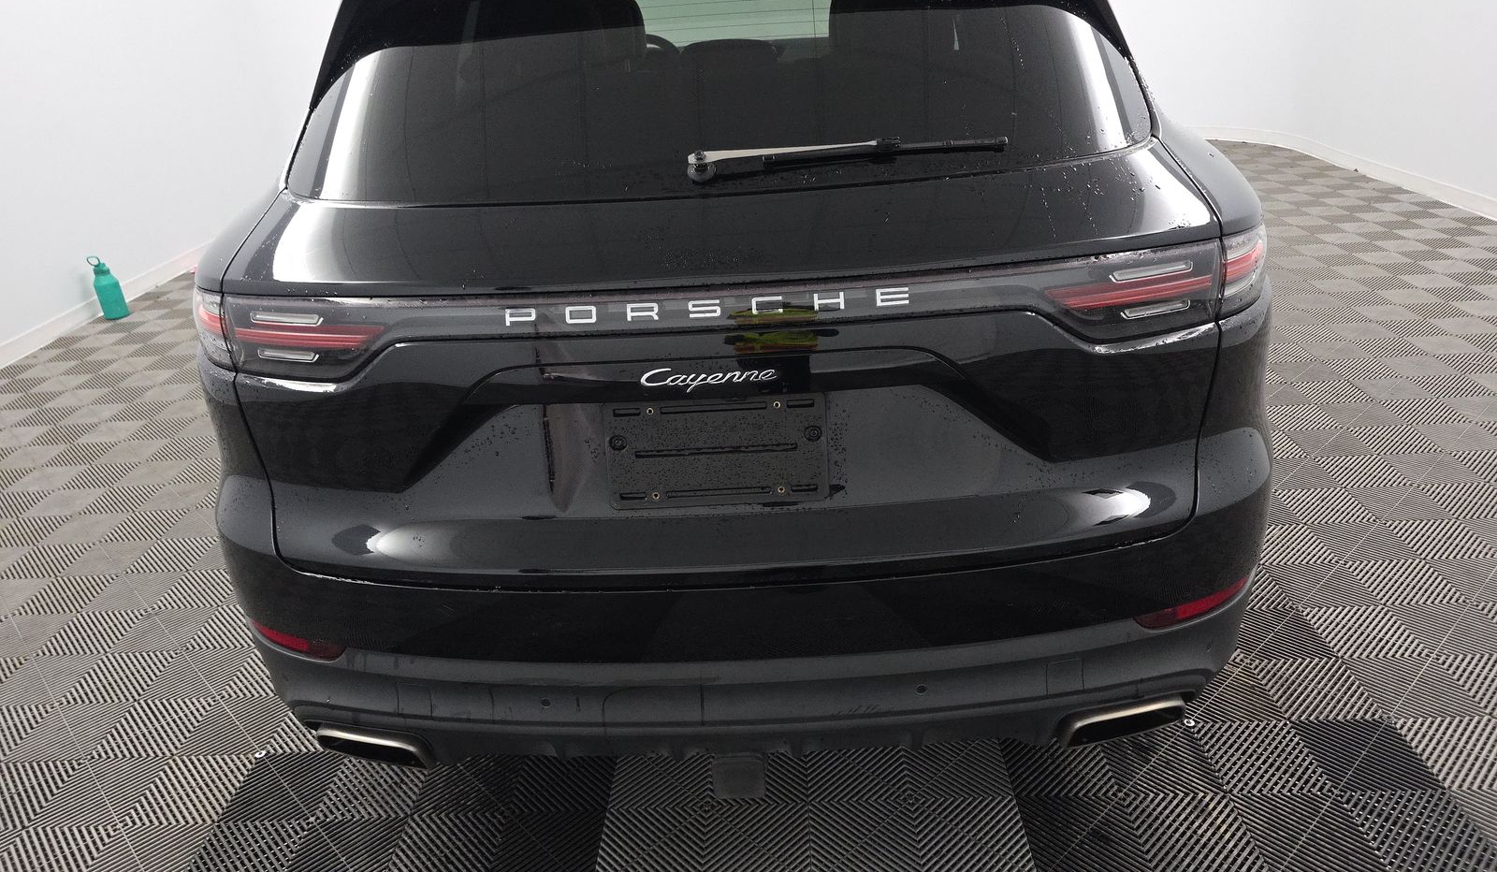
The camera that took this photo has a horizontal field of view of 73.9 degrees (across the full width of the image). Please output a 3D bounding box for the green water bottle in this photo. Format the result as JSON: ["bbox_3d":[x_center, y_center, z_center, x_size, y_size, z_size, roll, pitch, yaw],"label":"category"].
[{"bbox_3d":[-3.620,-0.833,5.626,0.118,0.315,0.118,-3,24,3],"label":"green water bottle"}]

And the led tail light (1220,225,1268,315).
[{"bbox_3d":[0.757,-0.273,1.553,0.155,0.130,0.150,-10,25,-12],"label":"led tail light"}]

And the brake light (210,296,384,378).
[{"bbox_3d":[-0.669,-0.161,1.546,0.300,0.135,0.070,4,25,17],"label":"brake light"}]

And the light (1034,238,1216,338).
[{"bbox_3d":[0.557,-0.219,1.481,0.295,0.135,0.070,-9,24,-11],"label":"light"}]

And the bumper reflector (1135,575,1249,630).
[{"bbox_3d":[0.708,0.272,1.588,0.230,0.050,0.055,-12,25,-17],"label":"bumper reflector"}]

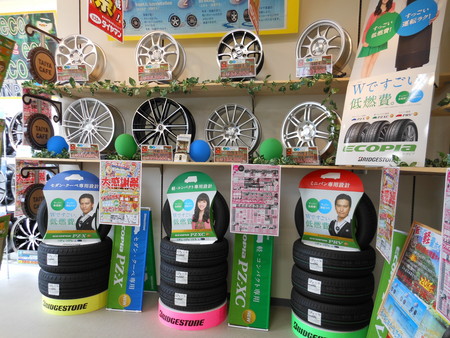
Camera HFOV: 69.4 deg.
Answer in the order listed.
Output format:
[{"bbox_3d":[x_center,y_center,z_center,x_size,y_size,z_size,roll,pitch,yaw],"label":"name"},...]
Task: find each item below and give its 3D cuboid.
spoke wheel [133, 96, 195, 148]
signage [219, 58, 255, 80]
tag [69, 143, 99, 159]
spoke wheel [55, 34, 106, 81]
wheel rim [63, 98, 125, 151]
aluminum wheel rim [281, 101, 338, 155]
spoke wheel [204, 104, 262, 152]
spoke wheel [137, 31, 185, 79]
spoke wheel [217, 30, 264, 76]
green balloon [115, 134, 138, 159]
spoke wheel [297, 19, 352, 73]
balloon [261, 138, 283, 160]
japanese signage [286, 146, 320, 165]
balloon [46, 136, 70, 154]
[{"bbox_3d":[-0.520,-0.347,2.794,0.492,0.492,0.218,2,1,11],"label":"spoke wheel"},{"bbox_3d":[0.104,-0.799,2.573,0.287,0.140,0.012,2,-4,16],"label":"signage"},{"bbox_3d":[-1.157,-0.146,2.684,0.266,0.128,0.010,2,1,12],"label":"tag"},{"bbox_3d":[-1.358,-1.036,3.077,0.401,0.401,0.196,1,4,4],"label":"spoke wheel"},{"bbox_3d":[-1.167,-0.372,2.926,0.493,0.493,0.205,2,1,10],"label":"wheel rim"},{"bbox_3d":[0.708,-0.318,2.667,0.437,0.437,0.190,4,7,35],"label":"aluminum wheel rim"},{"bbox_3d":[0.071,-0.299,2.663,0.432,0.432,0.205,2,1,12],"label":"spoke wheel"},{"bbox_3d":[-0.569,-1.001,2.925,0.397,0.397,0.190,2,4,11],"label":"spoke wheel"},{"bbox_3d":[0.129,-0.906,2.622,0.365,0.365,0.170,2,1,12],"label":"spoke wheel"},{"bbox_3d":[-0.824,-0.193,2.708,0.181,0.198,0.181,0,4,-17],"label":"green balloon"},{"bbox_3d":[0.797,-0.974,2.633,0.393,0.393,0.190,4,6,37],"label":"spoke wheel"},{"bbox_3d":[0.378,-0.160,2.652,0.184,0.187,0.184,2,3,11],"label":"balloon"},{"bbox_3d":[0.602,-0.105,2.546,0.255,0.131,0.012,3,-4,32],"label":"japanese signage"},{"bbox_3d":[-1.476,-0.197,2.869,0.173,0.190,0.173,-1,5,-27],"label":"balloon"}]

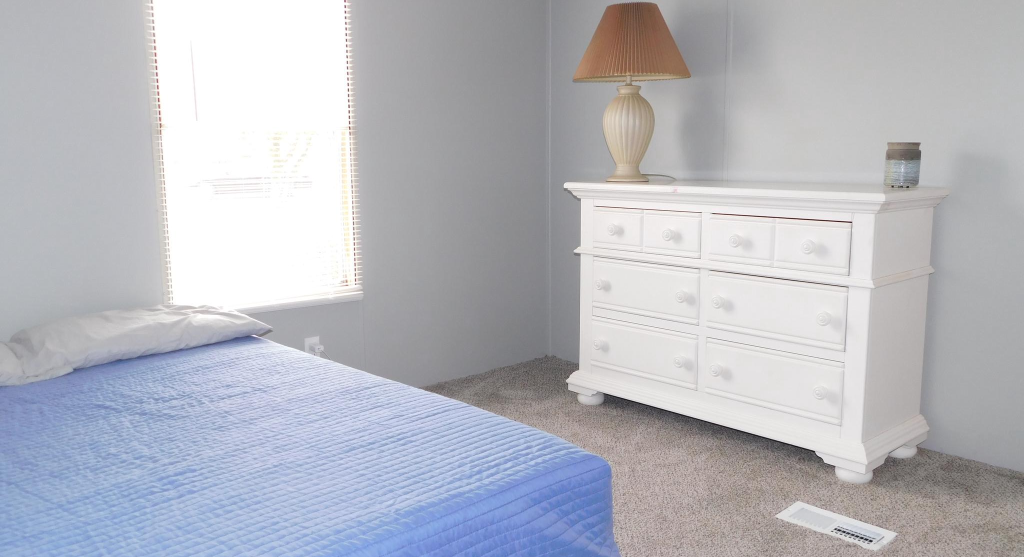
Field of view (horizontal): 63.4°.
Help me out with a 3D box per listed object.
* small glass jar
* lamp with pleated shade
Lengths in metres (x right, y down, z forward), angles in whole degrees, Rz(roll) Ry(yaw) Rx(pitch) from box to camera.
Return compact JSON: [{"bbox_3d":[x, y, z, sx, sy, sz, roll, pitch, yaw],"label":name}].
[{"bbox_3d":[1.294,-0.376,2.754,0.119,0.148,0.119,-9,12,-42],"label":"small glass jar"},{"bbox_3d":[0.476,-0.757,3.390,0.477,0.719,0.477,0,9,0],"label":"lamp with pleated shade"}]

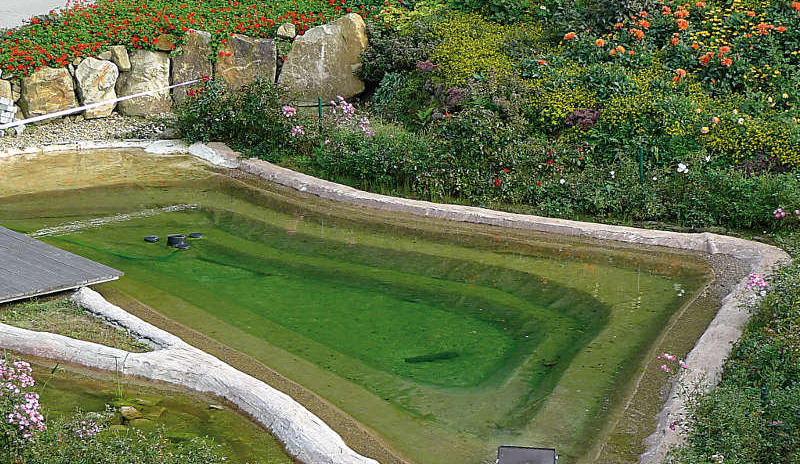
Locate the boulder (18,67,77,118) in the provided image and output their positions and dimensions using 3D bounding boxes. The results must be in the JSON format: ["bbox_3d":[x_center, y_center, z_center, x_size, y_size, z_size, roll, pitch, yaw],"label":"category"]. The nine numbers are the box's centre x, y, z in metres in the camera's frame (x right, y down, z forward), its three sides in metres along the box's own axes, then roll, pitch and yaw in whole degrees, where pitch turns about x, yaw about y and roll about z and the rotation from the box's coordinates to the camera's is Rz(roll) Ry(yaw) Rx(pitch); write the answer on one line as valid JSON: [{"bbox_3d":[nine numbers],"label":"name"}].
[{"bbox_3d":[-4.780,-1.901,17.900,0.752,0.602,0.620,-4,17,-13],"label":"boulder"}]

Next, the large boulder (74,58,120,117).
[{"bbox_3d":[-4.125,-1.968,17.900,0.561,0.774,0.520,-4,17,-13],"label":"large boulder"}]

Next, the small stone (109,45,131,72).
[{"bbox_3d":[-3.855,-2.385,18.100,0.268,0.335,0.270,-4,17,-13],"label":"small stone"}]

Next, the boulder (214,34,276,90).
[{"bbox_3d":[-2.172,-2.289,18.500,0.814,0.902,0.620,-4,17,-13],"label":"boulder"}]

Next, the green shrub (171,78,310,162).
[{"bbox_3d":[-1.903,-1.396,16.200,1.647,0.880,1.100,0,16,0],"label":"green shrub"}]

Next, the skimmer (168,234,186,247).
[{"bbox_3d":[-2.188,0.083,12.900,0.190,0.120,0.190,0,16,0],"label":"skimmer"}]

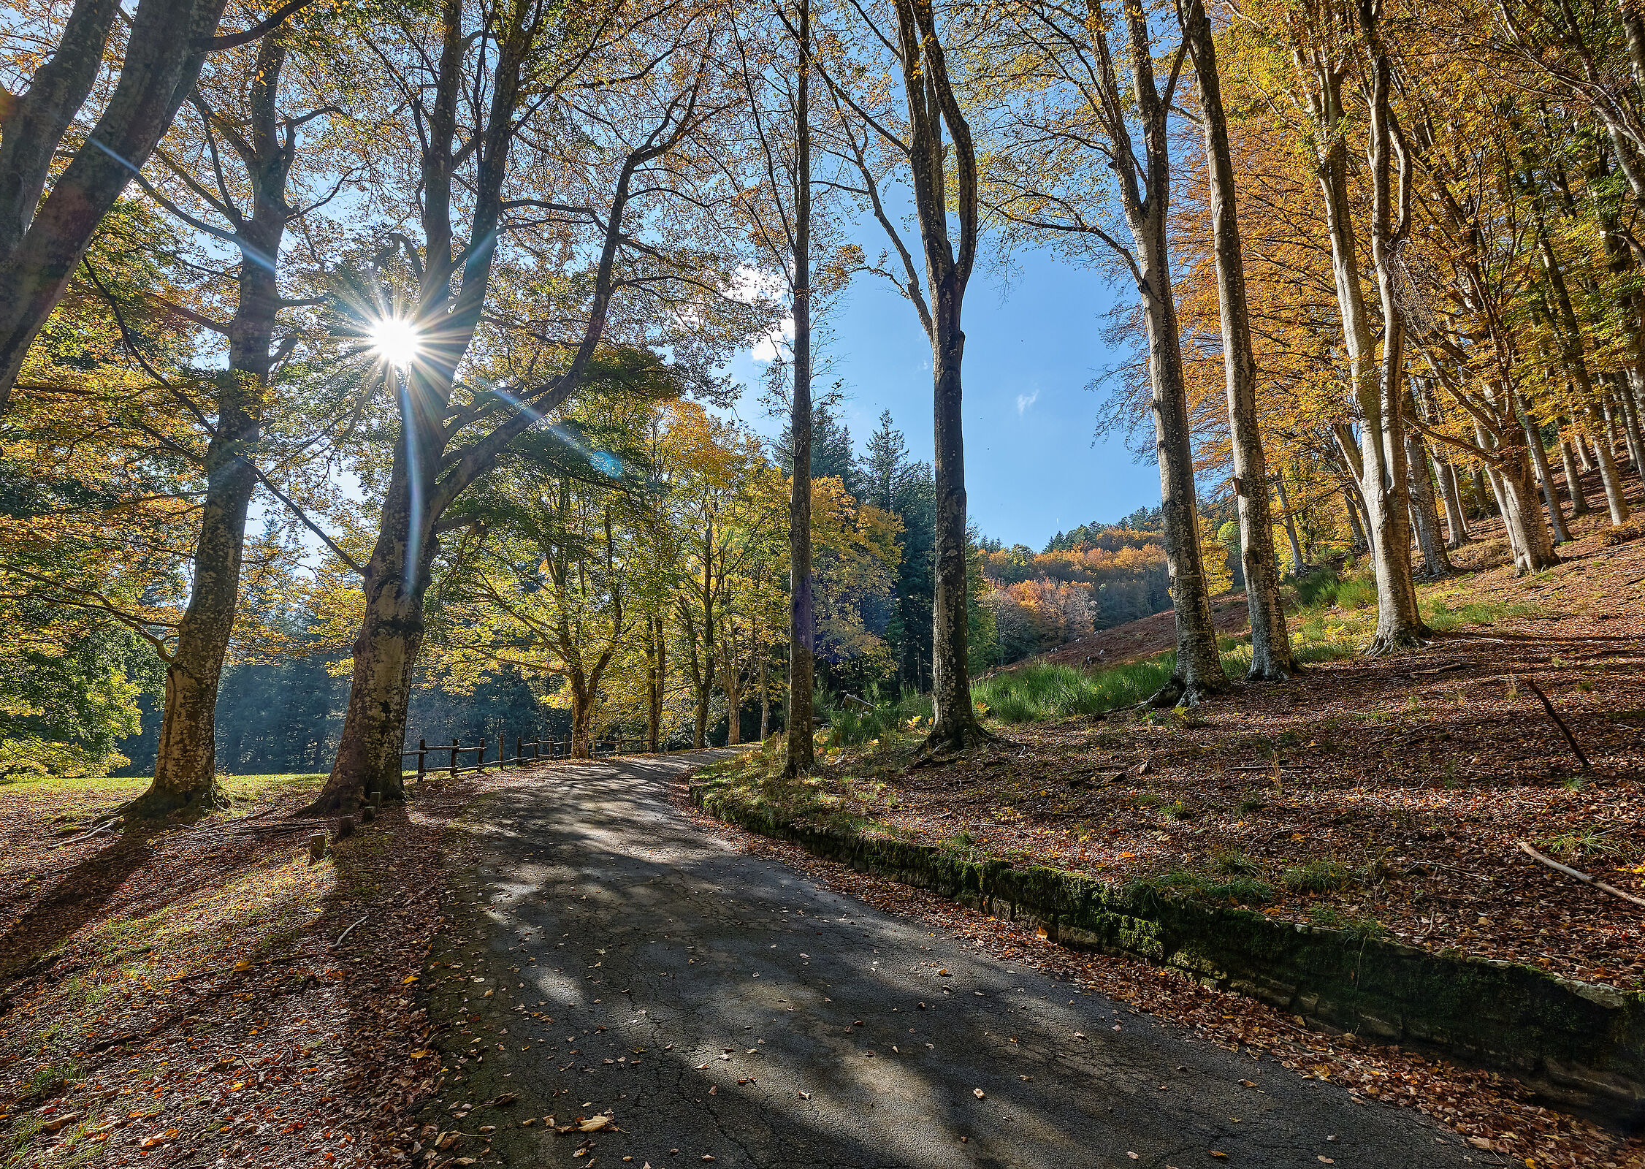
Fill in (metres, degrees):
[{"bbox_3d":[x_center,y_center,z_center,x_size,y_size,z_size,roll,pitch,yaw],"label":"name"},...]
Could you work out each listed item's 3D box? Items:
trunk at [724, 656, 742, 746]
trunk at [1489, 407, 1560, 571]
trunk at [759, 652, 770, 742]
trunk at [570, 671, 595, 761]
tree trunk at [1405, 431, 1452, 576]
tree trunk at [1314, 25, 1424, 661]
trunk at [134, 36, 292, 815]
[{"bbox_3d":[-5.406,7.007,44.148,0.900,5.400,0.800,1,-11,-7],"label":"trunk"},{"bbox_3d":[16.617,-2.295,17.374,0.850,4.150,0.880,11,-15,-44],"label":"trunk"},{"bbox_3d":[-4.001,7.700,50.298,0.600,6.160,0.600,1,-11,-4],"label":"trunk"},{"bbox_3d":[-10.170,5.516,30.909,0.850,3.710,0.800,4,-12,-18],"label":"trunk"},{"bbox_3d":[18.277,-2.464,22.088,0.650,4.620,0.650,-9,-14,40],"label":"tree trunk"},{"bbox_3d":[11.945,-5.999,15.823,1.700,15.010,1.200,-9,-14,39],"label":"tree trunk"},{"bbox_3d":[-10.500,-3.676,13.282,1.150,15.000,1.050,9,-14,-40],"label":"trunk"}]

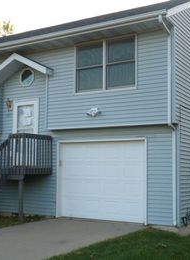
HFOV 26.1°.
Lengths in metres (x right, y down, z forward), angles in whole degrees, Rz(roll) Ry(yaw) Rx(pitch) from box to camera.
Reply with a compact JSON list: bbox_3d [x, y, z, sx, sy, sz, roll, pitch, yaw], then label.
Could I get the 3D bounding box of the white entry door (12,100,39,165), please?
[{"bbox_3d":[-2.171,0.096,12.736,1.035,2.091,0.101,-3,-7,30],"label":"white entry door"}]

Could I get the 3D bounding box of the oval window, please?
[{"bbox_3d":[-2.128,-1.648,12.899,0.593,0.593,0.080,-3,-7,30],"label":"oval window"}]

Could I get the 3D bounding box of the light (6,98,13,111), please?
[{"bbox_3d":[-2.715,-0.802,13.053,0.161,0.382,0.191,-3,-7,30],"label":"light"}]

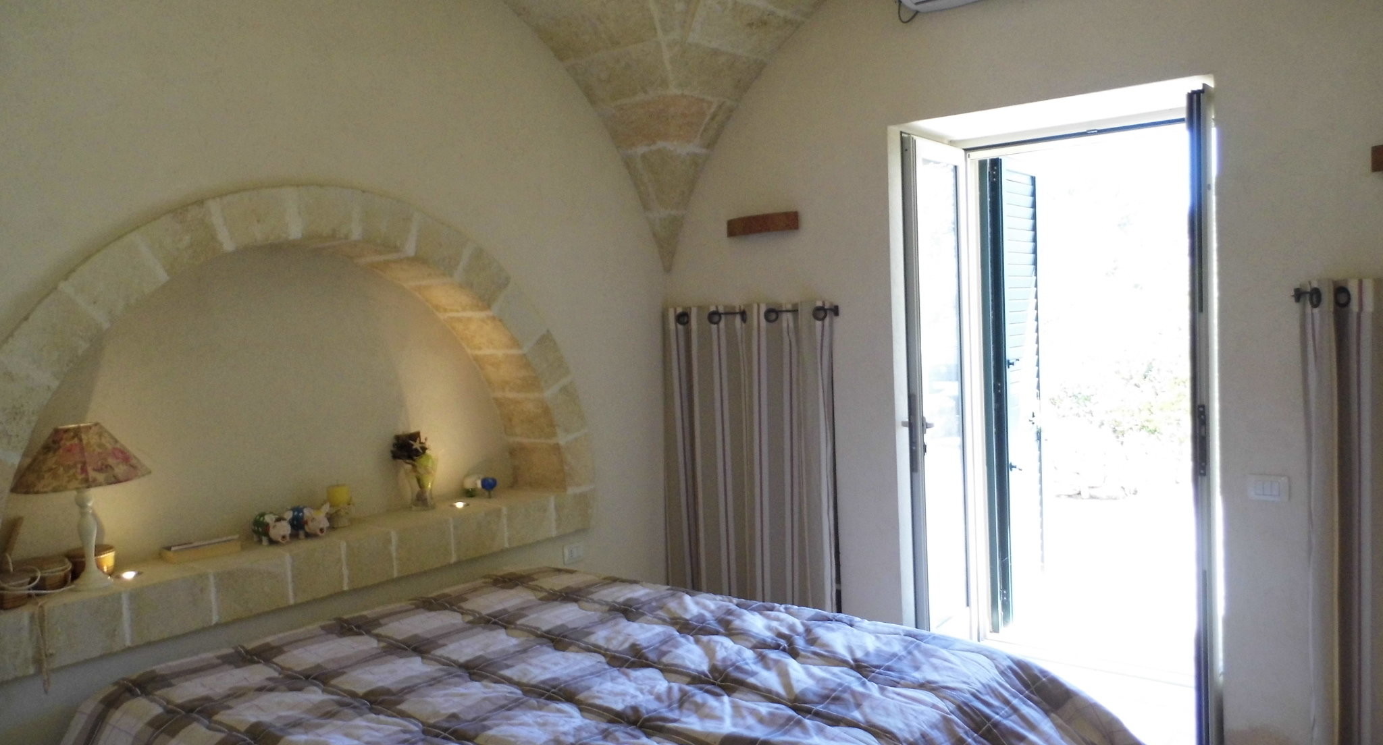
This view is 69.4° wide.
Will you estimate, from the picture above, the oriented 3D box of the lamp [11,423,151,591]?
[{"bbox_3d":[-1.835,0.407,3.024,0.355,0.490,0.355,0,4,39],"label":"lamp"}]

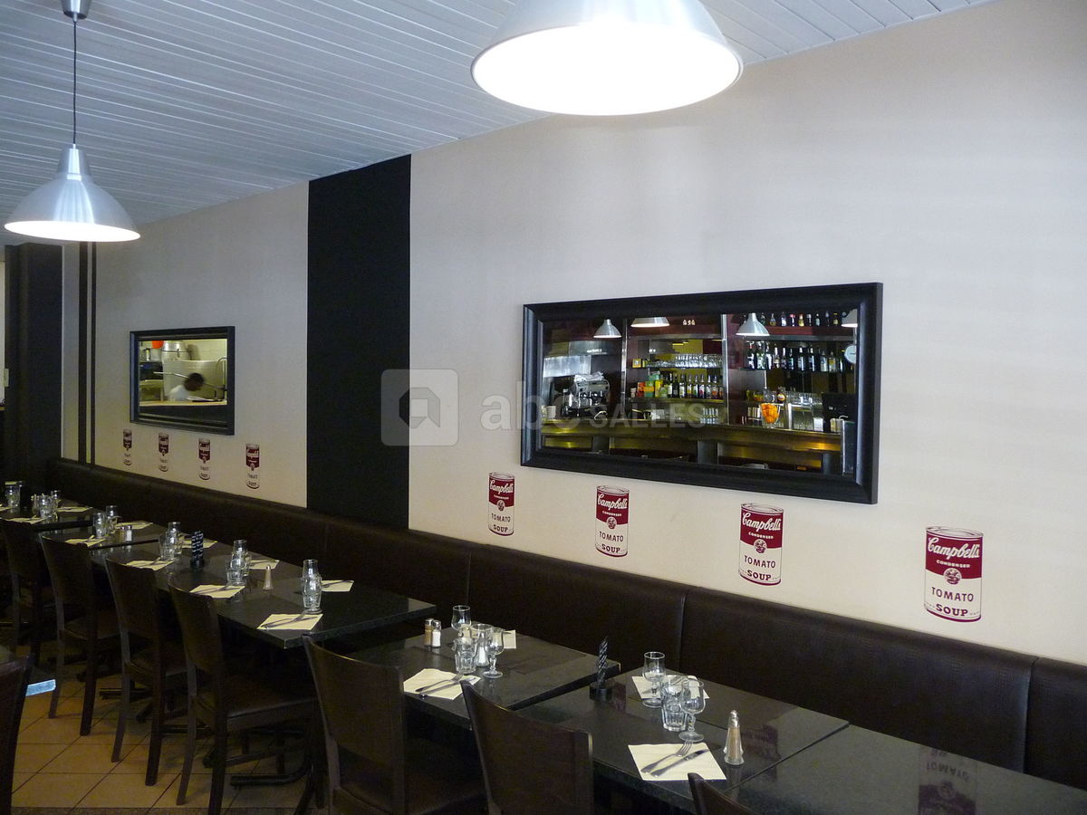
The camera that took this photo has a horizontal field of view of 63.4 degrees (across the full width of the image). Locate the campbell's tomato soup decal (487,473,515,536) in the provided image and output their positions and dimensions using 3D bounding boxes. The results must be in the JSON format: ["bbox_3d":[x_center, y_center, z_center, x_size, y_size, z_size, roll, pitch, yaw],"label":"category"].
[{"bbox_3d":[-0.204,0.472,4.259,0.186,0.307,0.010,3,3,43],"label":"campbell's tomato soup decal"}]

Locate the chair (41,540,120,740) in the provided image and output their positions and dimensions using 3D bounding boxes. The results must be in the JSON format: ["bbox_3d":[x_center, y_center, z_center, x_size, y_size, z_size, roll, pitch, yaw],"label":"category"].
[{"bbox_3d":[-2.168,1.099,4.429,0.430,0.890,0.500,2,2,39],"label":"chair"}]

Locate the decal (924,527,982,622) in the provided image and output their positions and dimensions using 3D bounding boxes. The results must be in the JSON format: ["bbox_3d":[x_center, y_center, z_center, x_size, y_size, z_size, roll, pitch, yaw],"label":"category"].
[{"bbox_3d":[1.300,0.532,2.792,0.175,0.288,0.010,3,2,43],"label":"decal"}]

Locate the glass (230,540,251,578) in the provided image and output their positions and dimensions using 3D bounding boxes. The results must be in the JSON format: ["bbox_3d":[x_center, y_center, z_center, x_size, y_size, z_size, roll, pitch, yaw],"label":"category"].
[{"bbox_3d":[-1.436,0.730,4.166,0.072,0.155,0.072,3,3,43],"label":"glass"}]

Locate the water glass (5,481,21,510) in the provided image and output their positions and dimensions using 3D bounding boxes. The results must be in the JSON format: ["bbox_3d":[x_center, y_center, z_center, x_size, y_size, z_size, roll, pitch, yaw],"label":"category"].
[{"bbox_3d":[-3.705,0.630,6.141,0.080,0.160,0.080,3,3,43],"label":"water glass"}]

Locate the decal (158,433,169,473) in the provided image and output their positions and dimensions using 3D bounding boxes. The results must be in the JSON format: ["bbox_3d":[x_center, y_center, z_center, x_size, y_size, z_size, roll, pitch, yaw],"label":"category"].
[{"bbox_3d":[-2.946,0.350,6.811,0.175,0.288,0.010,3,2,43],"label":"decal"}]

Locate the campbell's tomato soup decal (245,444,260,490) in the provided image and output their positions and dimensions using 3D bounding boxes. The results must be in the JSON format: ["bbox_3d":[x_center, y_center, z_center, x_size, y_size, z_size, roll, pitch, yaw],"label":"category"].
[{"bbox_3d":[-1.949,0.394,5.877,0.186,0.307,0.010,3,3,43],"label":"campbell's tomato soup decal"}]

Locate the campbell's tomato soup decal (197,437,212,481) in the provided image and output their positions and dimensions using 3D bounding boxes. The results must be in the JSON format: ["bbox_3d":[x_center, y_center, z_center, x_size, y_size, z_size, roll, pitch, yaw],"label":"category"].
[{"bbox_3d":[-2.446,0.372,6.338,0.186,0.307,0.010,3,3,43],"label":"campbell's tomato soup decal"}]

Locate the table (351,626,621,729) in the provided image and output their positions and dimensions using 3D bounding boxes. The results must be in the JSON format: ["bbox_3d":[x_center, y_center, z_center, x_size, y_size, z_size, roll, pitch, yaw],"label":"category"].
[{"bbox_3d":[-0.242,1.228,2.947,0.726,0.760,0.685,3,2,43],"label":"table"}]

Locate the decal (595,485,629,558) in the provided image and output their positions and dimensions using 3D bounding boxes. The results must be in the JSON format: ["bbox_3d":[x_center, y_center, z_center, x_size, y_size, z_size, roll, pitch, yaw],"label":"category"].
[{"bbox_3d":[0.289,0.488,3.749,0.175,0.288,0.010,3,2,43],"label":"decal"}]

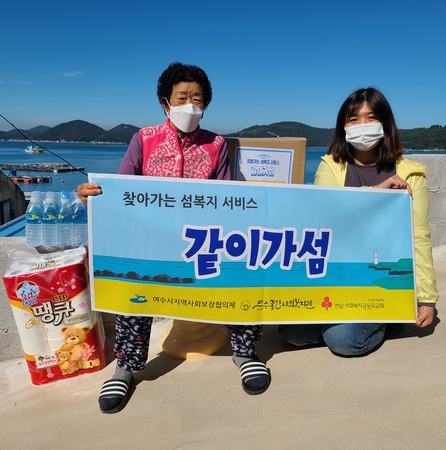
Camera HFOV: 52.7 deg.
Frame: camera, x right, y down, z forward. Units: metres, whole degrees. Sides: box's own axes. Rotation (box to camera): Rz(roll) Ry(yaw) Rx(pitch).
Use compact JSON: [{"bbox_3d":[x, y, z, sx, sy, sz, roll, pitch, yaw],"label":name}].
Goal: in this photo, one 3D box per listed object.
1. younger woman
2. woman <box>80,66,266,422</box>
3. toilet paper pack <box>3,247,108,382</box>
[{"bbox_3d":[0.520,-0.060,1.820,0.560,0.985,0.600,3,11,12],"label":"younger woman"},{"bbox_3d":[-0.165,-0.008,1.630,0.650,1.150,0.580,0,10,-5],"label":"woman"},{"bbox_3d":[-0.661,0.360,1.820,0.292,0.460,0.210,-9,17,-14],"label":"toilet paper pack"}]

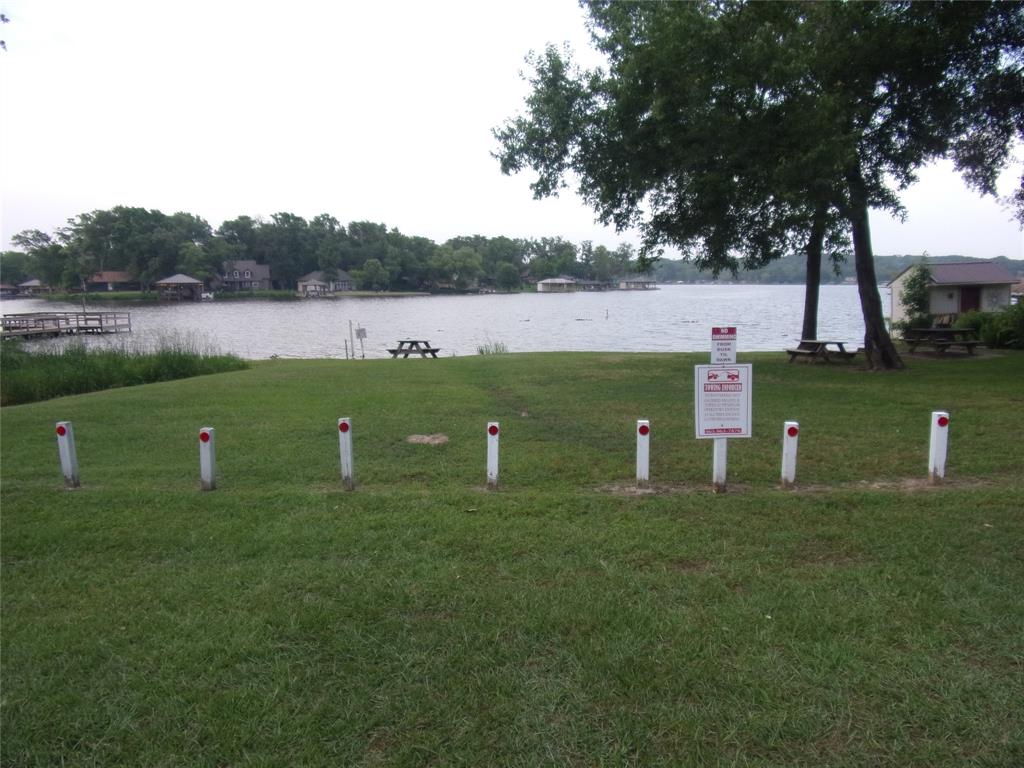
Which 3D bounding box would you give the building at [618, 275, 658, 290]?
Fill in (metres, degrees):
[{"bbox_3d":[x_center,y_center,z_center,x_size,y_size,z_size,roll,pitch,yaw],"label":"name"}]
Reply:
[{"bbox_3d":[46.379,-36.837,260.000,13.055,4.831,8.486,0,8,0],"label":"building"}]

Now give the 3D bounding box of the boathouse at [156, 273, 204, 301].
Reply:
[{"bbox_3d":[-60.542,-17.742,130.000,7.260,4.635,6.534,-4,9,-22],"label":"boathouse"}]

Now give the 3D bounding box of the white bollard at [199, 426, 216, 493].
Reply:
[{"bbox_3d":[-2.494,0.616,5.831,0.092,0.516,0.092,1,8,0],"label":"white bollard"}]

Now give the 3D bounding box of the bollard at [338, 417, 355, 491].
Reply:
[{"bbox_3d":[-1.348,0.576,5.837,0.092,0.593,0.092,-1,8,0],"label":"bollard"}]

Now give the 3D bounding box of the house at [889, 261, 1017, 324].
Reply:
[{"bbox_3d":[23.010,-4.512,37.199,4.650,3.580,3.700,-1,8,-7],"label":"house"}]

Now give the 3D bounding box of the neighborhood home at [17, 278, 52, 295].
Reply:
[{"bbox_3d":[-117.530,-23.805,175.000,6.350,3.797,5.715,-5,9,-31],"label":"neighborhood home"}]

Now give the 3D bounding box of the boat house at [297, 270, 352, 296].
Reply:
[{"bbox_3d":[-46.479,-24.913,176.000,12.500,5.900,9.000,-4,9,-23],"label":"boat house"}]

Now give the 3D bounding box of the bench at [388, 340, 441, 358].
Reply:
[{"bbox_3d":[-4.091,-1.434,29.958,1.600,0.750,1.830,2,9,17],"label":"bench"}]

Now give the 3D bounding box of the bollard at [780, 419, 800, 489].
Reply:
[{"bbox_3d":[2.240,0.572,5.720,0.092,0.529,0.092,1,8,2],"label":"bollard"}]

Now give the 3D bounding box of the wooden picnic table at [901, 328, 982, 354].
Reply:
[{"bbox_3d":[14.600,-1.433,24.061,1.830,0.760,1.500,-2,8,-10],"label":"wooden picnic table"}]

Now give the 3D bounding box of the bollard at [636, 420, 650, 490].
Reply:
[{"bbox_3d":[1.071,0.577,5.835,0.092,0.563,0.092,-1,8,0],"label":"bollard"}]

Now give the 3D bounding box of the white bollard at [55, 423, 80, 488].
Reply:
[{"bbox_3d":[-3.716,0.595,5.950,0.092,0.550,0.092,-2,8,2],"label":"white bollard"}]

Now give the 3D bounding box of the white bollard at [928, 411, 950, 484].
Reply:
[{"bbox_3d":[3.393,0.513,5.650,0.092,0.581,0.092,0,8,2],"label":"white bollard"}]

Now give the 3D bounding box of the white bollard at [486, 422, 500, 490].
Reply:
[{"bbox_3d":[-0.150,0.594,5.820,0.092,0.547,0.092,1,8,2],"label":"white bollard"}]

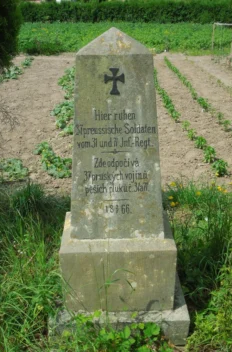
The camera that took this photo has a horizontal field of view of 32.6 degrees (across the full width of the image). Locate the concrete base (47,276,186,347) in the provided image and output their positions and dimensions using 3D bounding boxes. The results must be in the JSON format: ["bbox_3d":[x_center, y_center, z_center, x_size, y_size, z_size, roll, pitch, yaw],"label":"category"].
[{"bbox_3d":[0.014,0.644,2.082,0.647,0.158,0.482,-1,25,-1],"label":"concrete base"}]

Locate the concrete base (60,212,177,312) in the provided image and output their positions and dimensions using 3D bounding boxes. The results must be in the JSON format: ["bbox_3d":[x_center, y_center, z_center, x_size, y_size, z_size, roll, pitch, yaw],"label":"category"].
[{"bbox_3d":[0.011,0.402,1.969,0.515,0.376,0.349,-1,25,-1],"label":"concrete base"}]

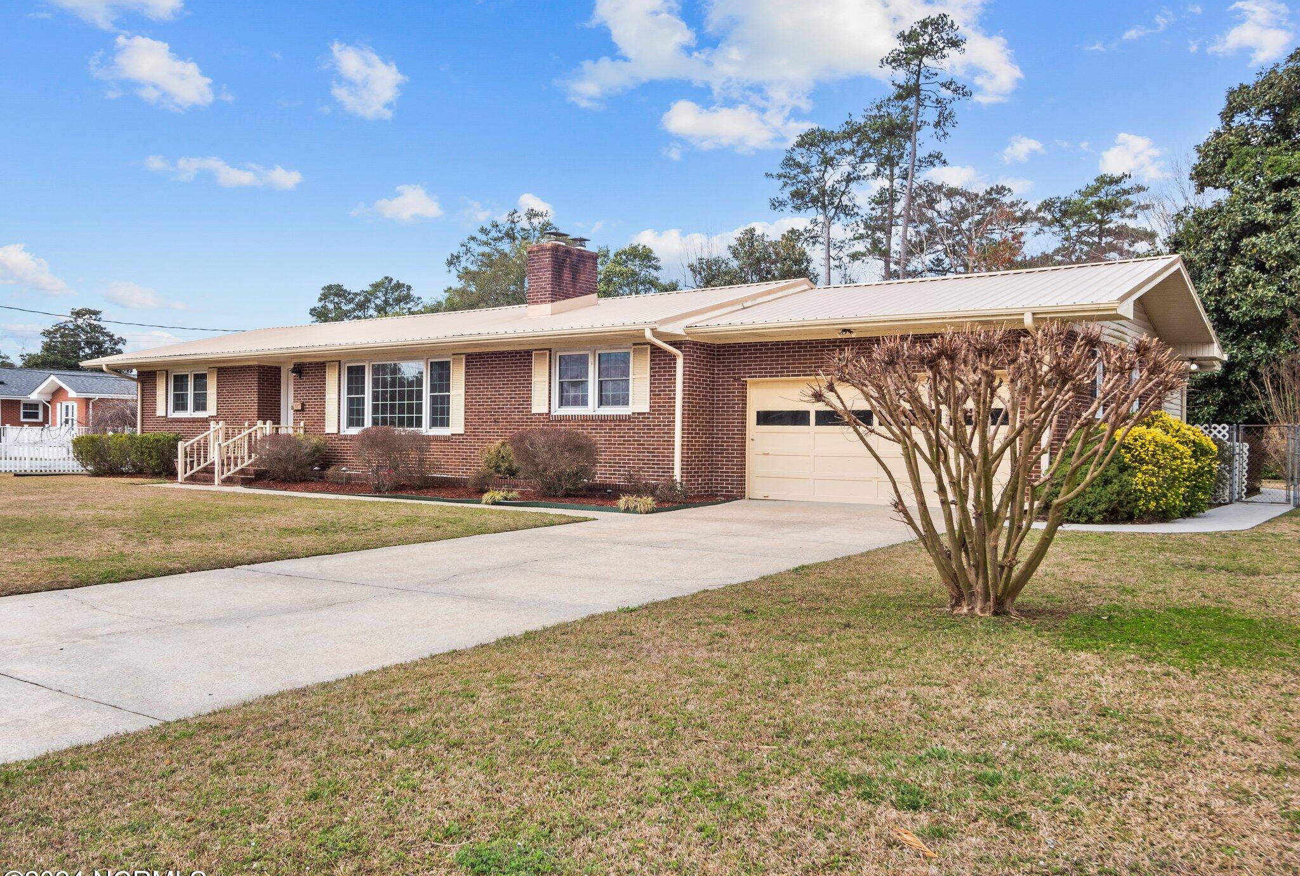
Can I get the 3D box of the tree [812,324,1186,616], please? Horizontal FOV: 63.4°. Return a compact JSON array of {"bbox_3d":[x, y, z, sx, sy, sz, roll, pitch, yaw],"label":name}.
[{"bbox_3d":[2.725,0.238,8.200,2.800,2.250,2.500,1,0,0],"label":"tree"}]

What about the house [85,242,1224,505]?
[{"bbox_3d":[-1.883,-1.397,24.465,25.600,4.850,10.100,1,0,36],"label":"house"}]

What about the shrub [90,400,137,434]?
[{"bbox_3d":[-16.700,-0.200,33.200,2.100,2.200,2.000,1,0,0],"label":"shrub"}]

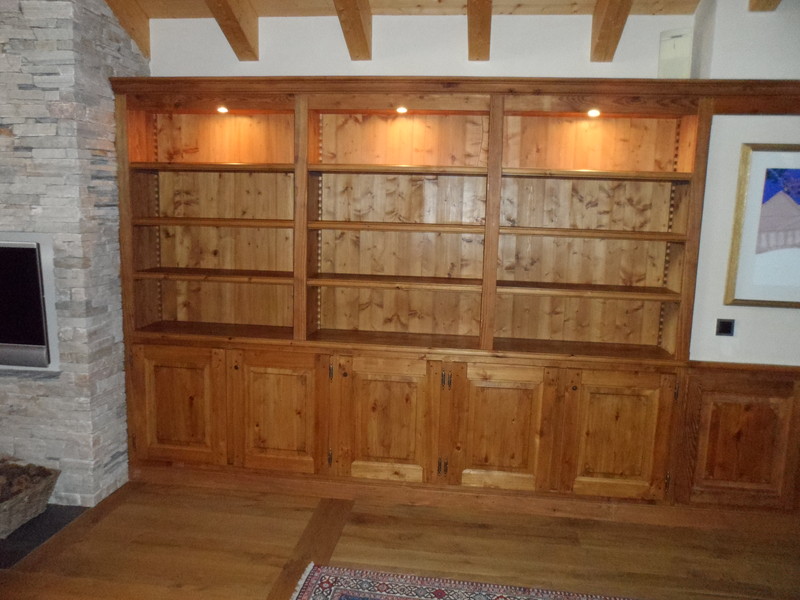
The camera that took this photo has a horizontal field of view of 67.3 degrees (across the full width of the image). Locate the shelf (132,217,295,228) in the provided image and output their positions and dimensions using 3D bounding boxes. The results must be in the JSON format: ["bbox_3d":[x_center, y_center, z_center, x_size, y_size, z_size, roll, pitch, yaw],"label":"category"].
[{"bbox_3d":[-1.002,-0.444,3.452,0.947,0.031,0.368,2,8,7],"label":"shelf"}]

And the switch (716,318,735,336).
[{"bbox_3d":[1.607,0.137,2.934,0.084,0.085,0.012,2,9,6],"label":"switch"}]

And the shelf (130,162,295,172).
[{"bbox_3d":[-0.994,-0.738,3.412,0.947,0.031,0.368,2,8,7],"label":"shelf"}]

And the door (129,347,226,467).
[{"bbox_3d":[-1.226,0.587,3.349,0.554,0.665,0.024,2,9,6],"label":"door"}]

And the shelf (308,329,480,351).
[{"bbox_3d":[-0.025,0.228,3.294,0.917,0.030,0.302,2,9,6],"label":"shelf"}]

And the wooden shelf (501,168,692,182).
[{"bbox_3d":[0.999,-0.651,3.183,0.942,0.031,0.368,2,8,7],"label":"wooden shelf"}]

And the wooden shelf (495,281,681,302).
[{"bbox_3d":[0.955,-0.053,3.146,0.909,0.032,0.284,2,9,6],"label":"wooden shelf"}]

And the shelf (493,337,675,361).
[{"bbox_3d":[0.973,0.279,3.310,0.942,0.031,0.368,2,8,7],"label":"shelf"}]

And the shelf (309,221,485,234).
[{"bbox_3d":[-0.005,-0.404,3.337,0.961,0.031,0.368,2,8,7],"label":"shelf"}]

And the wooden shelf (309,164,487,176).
[{"bbox_3d":[0.003,-0.701,3.297,0.961,0.031,0.368,2,8,7],"label":"wooden shelf"}]

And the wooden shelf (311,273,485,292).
[{"bbox_3d":[-0.014,-0.099,3.379,0.961,0.031,0.368,2,8,7],"label":"wooden shelf"}]

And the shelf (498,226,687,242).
[{"bbox_3d":[0.963,-0.349,3.102,0.909,0.033,0.284,2,9,6],"label":"shelf"}]

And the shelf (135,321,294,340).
[{"bbox_3d":[-0.996,0.185,3.403,0.908,0.030,0.302,2,9,6],"label":"shelf"}]

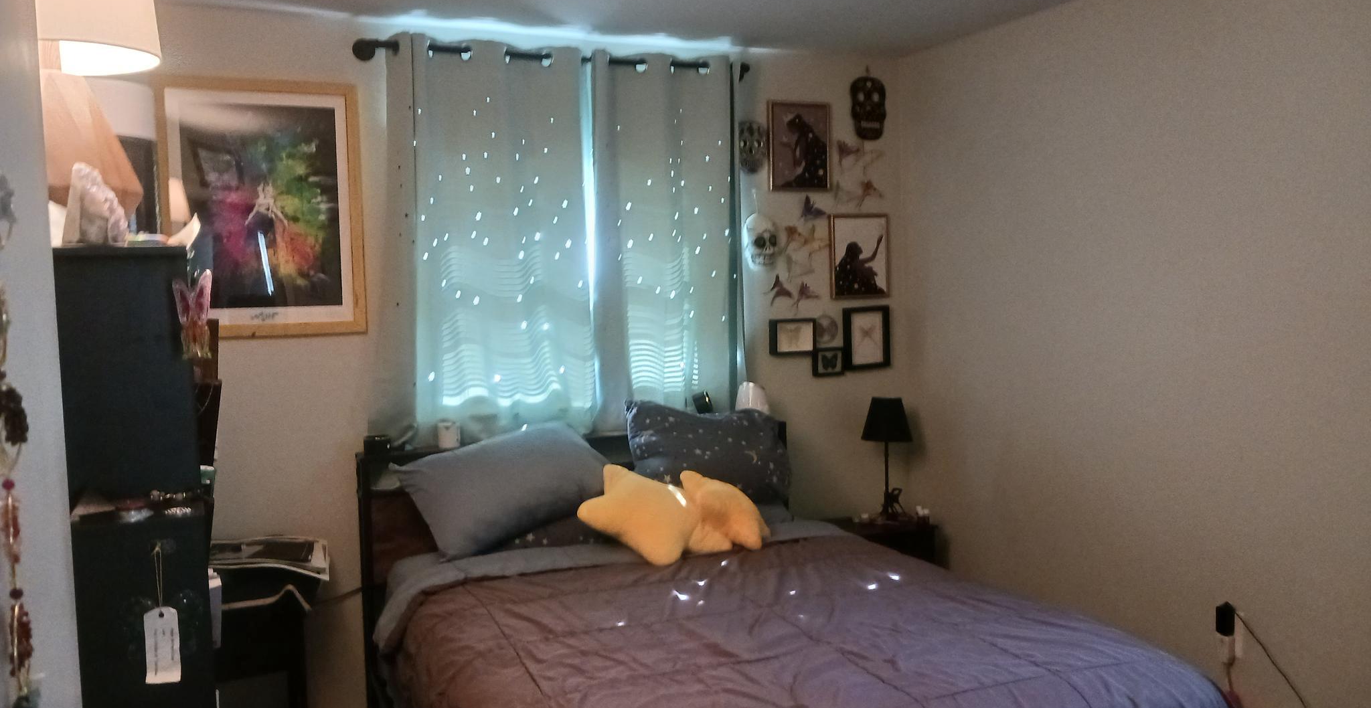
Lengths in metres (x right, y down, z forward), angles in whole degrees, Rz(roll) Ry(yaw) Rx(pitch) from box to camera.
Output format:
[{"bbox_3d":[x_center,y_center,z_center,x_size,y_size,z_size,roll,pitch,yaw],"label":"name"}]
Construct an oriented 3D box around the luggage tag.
[{"bbox_3d":[-0.986,0.488,2.009,0.062,0.269,0.011,-3,4,-24],"label":"luggage tag"}]

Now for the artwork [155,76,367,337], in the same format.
[{"bbox_3d":[-1.281,-0.441,3.247,0.579,0.774,0.023,-3,4,-24],"label":"artwork"}]

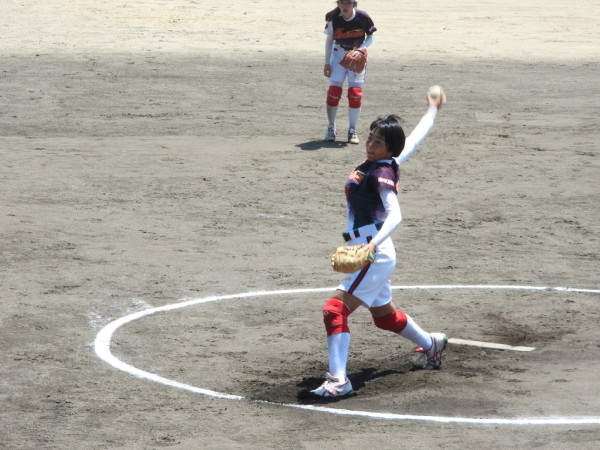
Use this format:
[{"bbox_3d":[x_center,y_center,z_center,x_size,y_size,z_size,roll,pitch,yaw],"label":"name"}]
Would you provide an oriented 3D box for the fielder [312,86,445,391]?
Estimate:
[{"bbox_3d":[0.495,0.080,18.410,1.180,1.690,0.640,-4,9,-34],"label":"fielder"}]

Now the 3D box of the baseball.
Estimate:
[{"bbox_3d":[0.821,-0.807,18.850,0.090,0.090,0.090,1,8,0],"label":"baseball"}]

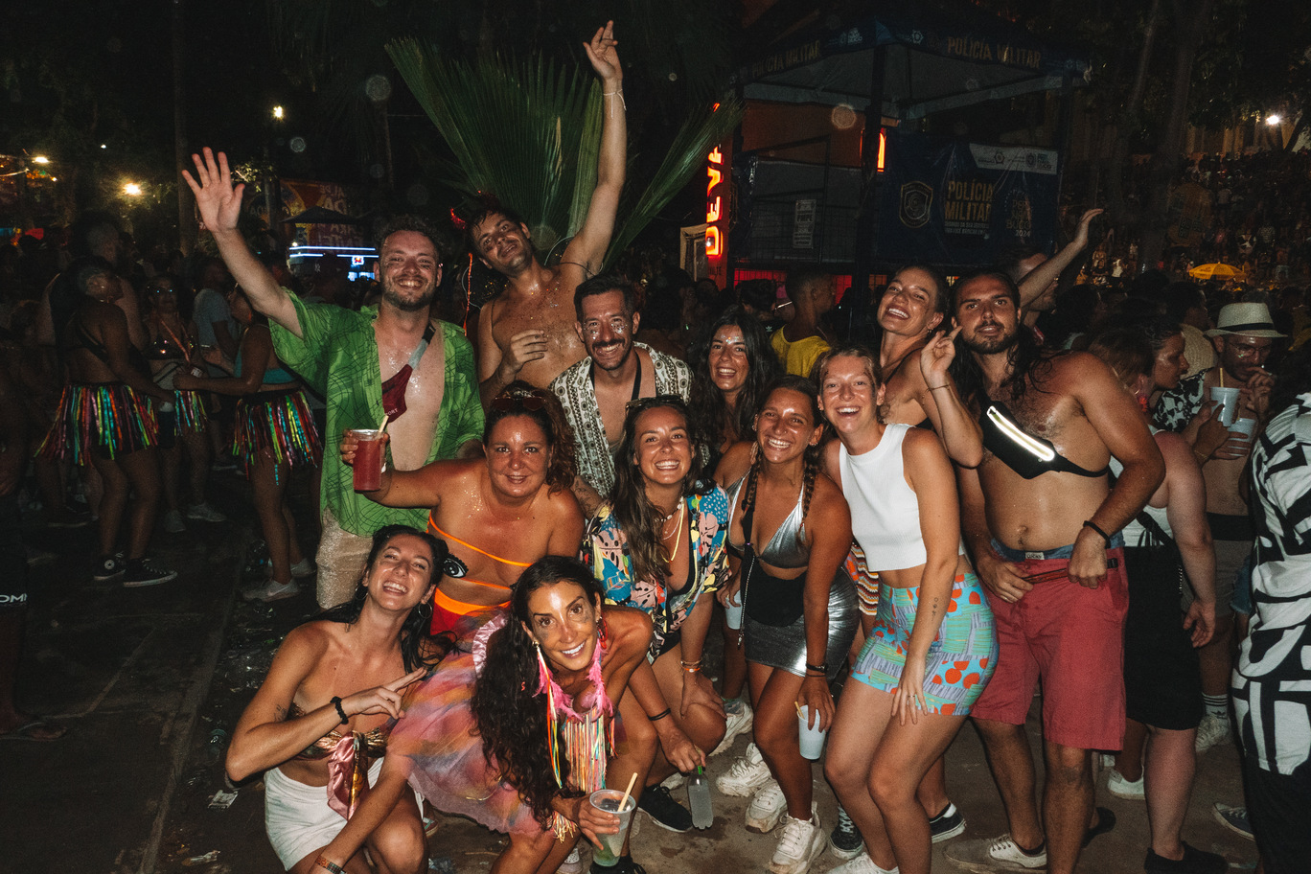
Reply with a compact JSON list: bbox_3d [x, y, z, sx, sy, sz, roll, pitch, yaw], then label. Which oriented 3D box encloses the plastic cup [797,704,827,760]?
[{"bbox_3d":[0.390,0.737,2.270,0.074,0.122,0.074,2,9,0],"label":"plastic cup"}]

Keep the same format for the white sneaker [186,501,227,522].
[{"bbox_3d":[-2.903,0.487,5.885,0.275,0.110,0.100,3,10,11],"label":"white sneaker"}]

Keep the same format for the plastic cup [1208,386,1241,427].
[{"bbox_3d":[1.764,-0.092,2.820,0.093,0.123,0.093,-3,10,0],"label":"plastic cup"}]

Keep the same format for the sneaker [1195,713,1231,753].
[{"bbox_3d":[2.042,1.071,3.364,0.290,0.120,0.110,-6,12,-37],"label":"sneaker"}]

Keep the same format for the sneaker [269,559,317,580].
[{"bbox_3d":[-1.944,0.693,4.842,0.265,0.105,0.095,-1,9,-17],"label":"sneaker"}]

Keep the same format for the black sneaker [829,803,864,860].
[{"bbox_3d":[0.550,1.107,2.683,0.100,0.110,0.270,3,9,5],"label":"black sneaker"}]

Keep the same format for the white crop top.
[{"bbox_3d":[0.593,0.145,2.220,0.310,0.345,0.225,-1,22,41],"label":"white crop top"}]

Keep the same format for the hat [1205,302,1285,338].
[{"bbox_3d":[2.169,-0.430,3.350,0.255,0.120,0.285,1,16,-6],"label":"hat"}]

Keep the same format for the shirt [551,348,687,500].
[{"bbox_3d":[-0.080,0.060,2.620,0.460,0.620,0.320,1,23,-2],"label":"shirt"}]

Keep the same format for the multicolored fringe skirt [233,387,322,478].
[{"bbox_3d":[-1.928,-0.047,4.650,0.420,0.400,0.420,2,9,3],"label":"multicolored fringe skirt"}]

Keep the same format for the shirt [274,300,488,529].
[{"bbox_3d":[-0.806,-0.055,2.640,0.600,0.700,0.320,-1,10,-14],"label":"shirt"}]

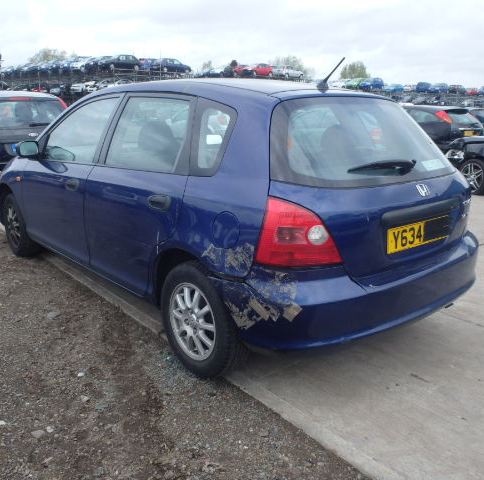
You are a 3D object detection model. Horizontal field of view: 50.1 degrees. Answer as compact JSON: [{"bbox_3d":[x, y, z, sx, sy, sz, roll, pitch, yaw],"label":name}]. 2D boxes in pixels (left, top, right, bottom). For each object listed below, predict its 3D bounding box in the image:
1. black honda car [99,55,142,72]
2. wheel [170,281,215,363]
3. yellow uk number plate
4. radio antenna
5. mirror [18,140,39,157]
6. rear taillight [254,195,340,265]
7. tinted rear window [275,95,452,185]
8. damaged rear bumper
[{"bbox_3d":[-12.345,-17.851,52.300,4.080,1.450,1.700,-10,19,-38],"label":"black honda car"},{"bbox_3d":[-0.195,0.401,2.630,0.170,0.410,0.410,-11,19,-39],"label":"wheel"},{"bbox_3d":[0.837,-0.031,2.437,0.520,0.111,0.015,-11,12,-39],"label":"yellow uk number plate"},{"bbox_3d":[0.472,-0.858,2.689,0.045,0.215,0.060,-11,57,-39],"label":"radio antenna"},{"bbox_3d":[-1.535,-0.656,3.713,0.180,0.140,0.110,-11,19,-39],"label":"mirror"},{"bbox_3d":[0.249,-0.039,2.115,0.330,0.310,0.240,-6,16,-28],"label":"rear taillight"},{"bbox_3d":[0.631,-0.484,2.585,1.360,0.534,0.160,-11,-17,-39],"label":"tinted rear window"},{"bbox_3d":[0.686,0.191,2.669,1.670,0.430,0.600,-11,19,-39],"label":"damaged rear bumper"}]

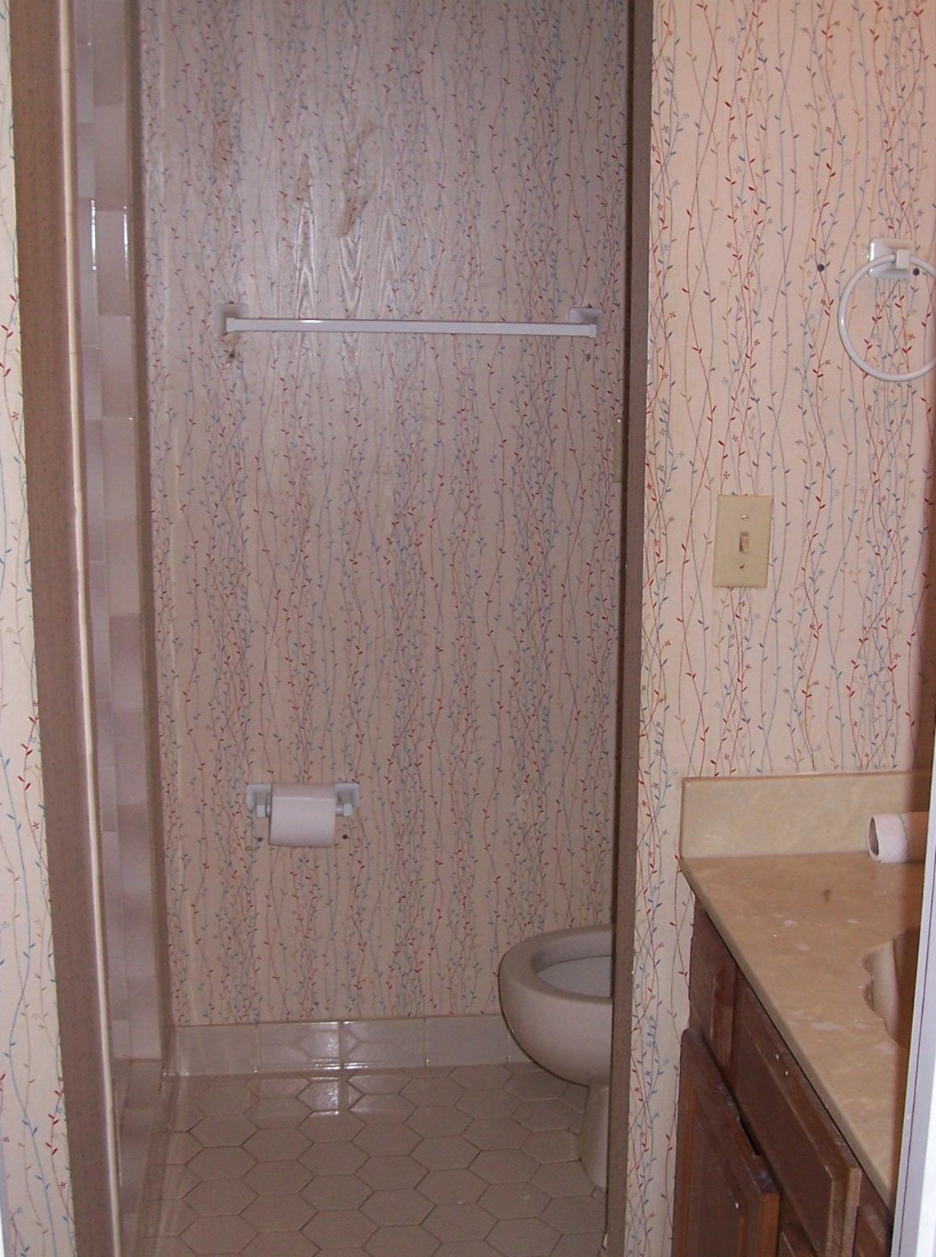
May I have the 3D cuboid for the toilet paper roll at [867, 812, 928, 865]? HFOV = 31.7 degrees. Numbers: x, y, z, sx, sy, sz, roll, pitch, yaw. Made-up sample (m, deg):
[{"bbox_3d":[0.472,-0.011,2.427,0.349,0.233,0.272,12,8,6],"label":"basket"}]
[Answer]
[{"bbox_3d":[0.567,0.264,2.067,0.112,0.060,0.060,0,11,-4],"label":"toilet paper roll"}]

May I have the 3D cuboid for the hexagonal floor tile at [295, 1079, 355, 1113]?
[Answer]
[{"bbox_3d":[-0.249,0.848,2.969,0.121,0.008,0.105,-1,12,-7],"label":"hexagonal floor tile"}]

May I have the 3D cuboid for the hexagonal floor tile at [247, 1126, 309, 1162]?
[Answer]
[{"bbox_3d":[-0.314,0.859,2.730,0.118,0.008,0.102,-1,12,-7],"label":"hexagonal floor tile"}]

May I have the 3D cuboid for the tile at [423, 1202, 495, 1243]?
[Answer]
[{"bbox_3d":[-0.012,0.931,2.566,0.125,0.010,0.108,-1,12,-6],"label":"tile"}]

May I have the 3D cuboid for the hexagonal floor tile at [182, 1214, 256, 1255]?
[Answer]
[{"bbox_3d":[-0.383,0.935,2.527,0.121,0.008,0.105,-1,12,-7],"label":"hexagonal floor tile"}]

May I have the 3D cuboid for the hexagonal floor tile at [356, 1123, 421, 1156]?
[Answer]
[{"bbox_3d":[-0.136,0.880,2.819,0.125,0.010,0.108,-1,12,-6],"label":"hexagonal floor tile"}]

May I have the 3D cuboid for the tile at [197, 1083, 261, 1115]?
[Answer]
[{"bbox_3d":[-0.434,0.849,2.947,0.121,0.008,0.105,-1,12,-7],"label":"tile"}]

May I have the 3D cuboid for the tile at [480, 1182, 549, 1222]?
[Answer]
[{"bbox_3d":[0.074,0.920,2.635,0.121,0.008,0.105,-1,12,-7],"label":"tile"}]

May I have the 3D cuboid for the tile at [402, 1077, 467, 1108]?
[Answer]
[{"bbox_3d":[-0.063,0.846,2.991,0.121,0.008,0.105,-1,12,-7],"label":"tile"}]

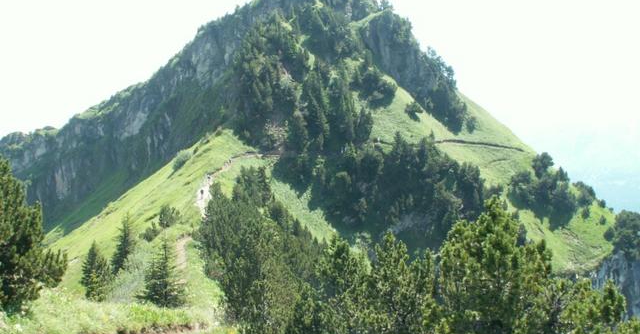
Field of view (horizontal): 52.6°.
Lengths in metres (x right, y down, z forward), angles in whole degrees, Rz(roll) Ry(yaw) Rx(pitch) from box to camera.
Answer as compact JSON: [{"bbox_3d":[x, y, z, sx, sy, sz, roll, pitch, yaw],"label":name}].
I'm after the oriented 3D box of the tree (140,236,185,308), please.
[{"bbox_3d":[-5.111,3.391,21.000,1.390,2.340,1.390,0,1,0],"label":"tree"}]

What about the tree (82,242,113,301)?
[{"bbox_3d":[-7.944,3.714,23.000,1.100,2.180,1.100,0,1,0],"label":"tree"}]

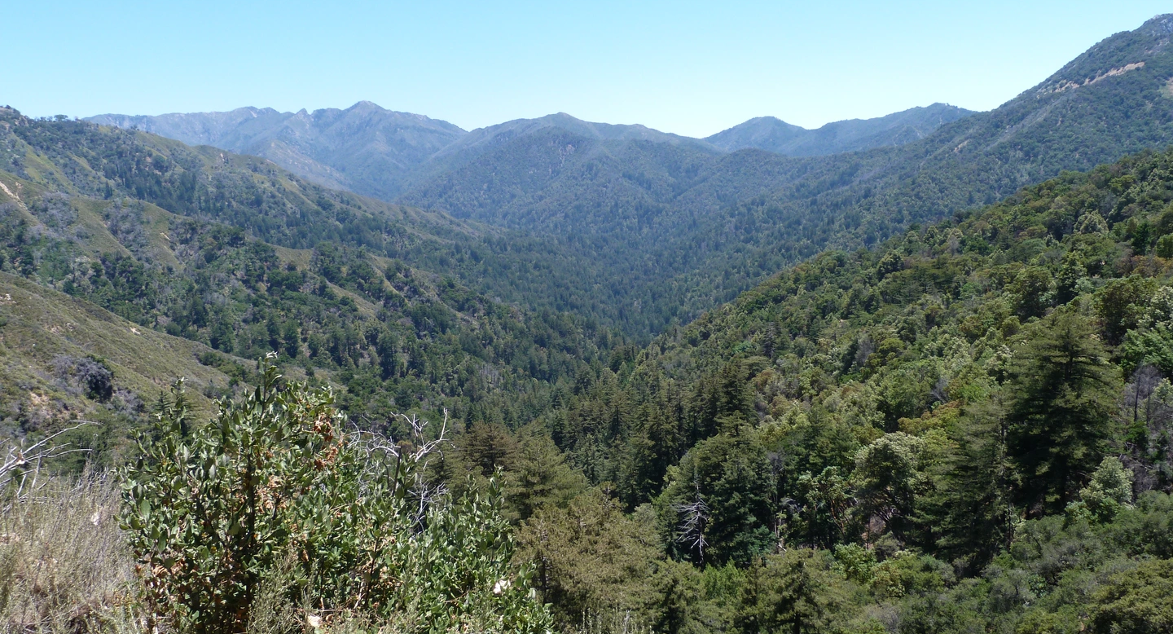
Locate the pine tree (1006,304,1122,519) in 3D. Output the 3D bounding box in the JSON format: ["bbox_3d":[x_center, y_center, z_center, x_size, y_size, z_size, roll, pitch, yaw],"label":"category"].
[{"bbox_3d":[47.769,9.517,85.000,10.800,20.500,10.800,0,7,0],"label":"pine tree"}]

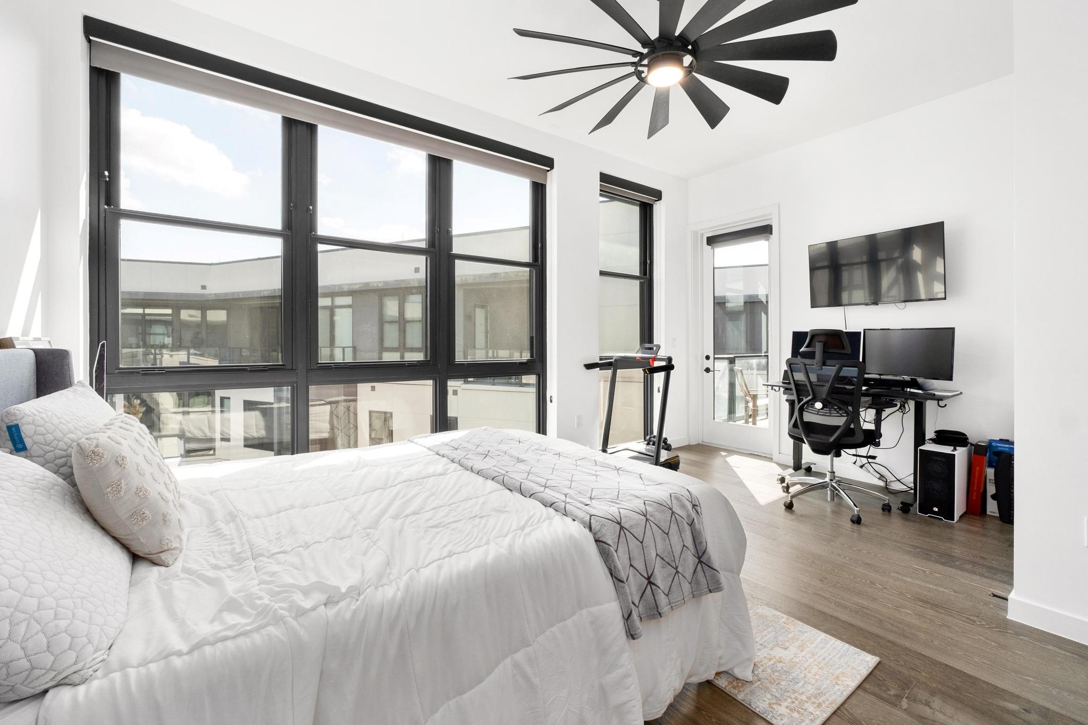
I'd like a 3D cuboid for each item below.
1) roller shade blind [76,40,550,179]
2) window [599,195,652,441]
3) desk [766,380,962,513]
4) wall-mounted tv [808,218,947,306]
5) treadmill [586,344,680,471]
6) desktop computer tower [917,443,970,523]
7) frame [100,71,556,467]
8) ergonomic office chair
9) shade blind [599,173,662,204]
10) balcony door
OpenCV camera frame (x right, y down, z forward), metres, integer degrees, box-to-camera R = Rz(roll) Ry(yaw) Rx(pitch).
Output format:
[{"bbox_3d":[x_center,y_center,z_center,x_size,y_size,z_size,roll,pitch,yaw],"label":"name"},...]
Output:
[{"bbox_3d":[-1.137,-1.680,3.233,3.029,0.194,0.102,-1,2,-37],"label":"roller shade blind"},{"bbox_3d":[0.838,-0.456,4.900,0.969,2.713,0.122,-1,2,-37],"label":"window"},{"bbox_3d":[2.485,0.624,3.623,0.592,0.826,1.214,-1,2,-38],"label":"desk"},{"bbox_3d":[2.681,-0.764,3.717,0.071,0.571,0.974,-6,4,-32],"label":"wall-mounted tv"},{"bbox_3d":[0.616,0.422,4.160,1.224,1.173,0.694,-1,2,-37],"label":"treadmill"},{"bbox_3d":[2.829,0.826,3.206,0.398,0.459,0.209,-1,2,-37],"label":"desktop computer tower"},{"bbox_3d":[-1.226,-0.349,3.352,3.040,2.632,0.122,-1,2,-37],"label":"frame"},{"bbox_3d":[2.102,0.413,3.317,0.663,1.275,0.653,-1,2,-37],"label":"ergonomic office chair"},{"bbox_3d":[0.903,-1.766,4.763,0.979,0.204,0.102,-1,2,-37],"label":"shade blind"},{"bbox_3d":[2.113,-0.277,5.002,0.071,2.489,0.867,-1,2,-38],"label":"balcony door"}]

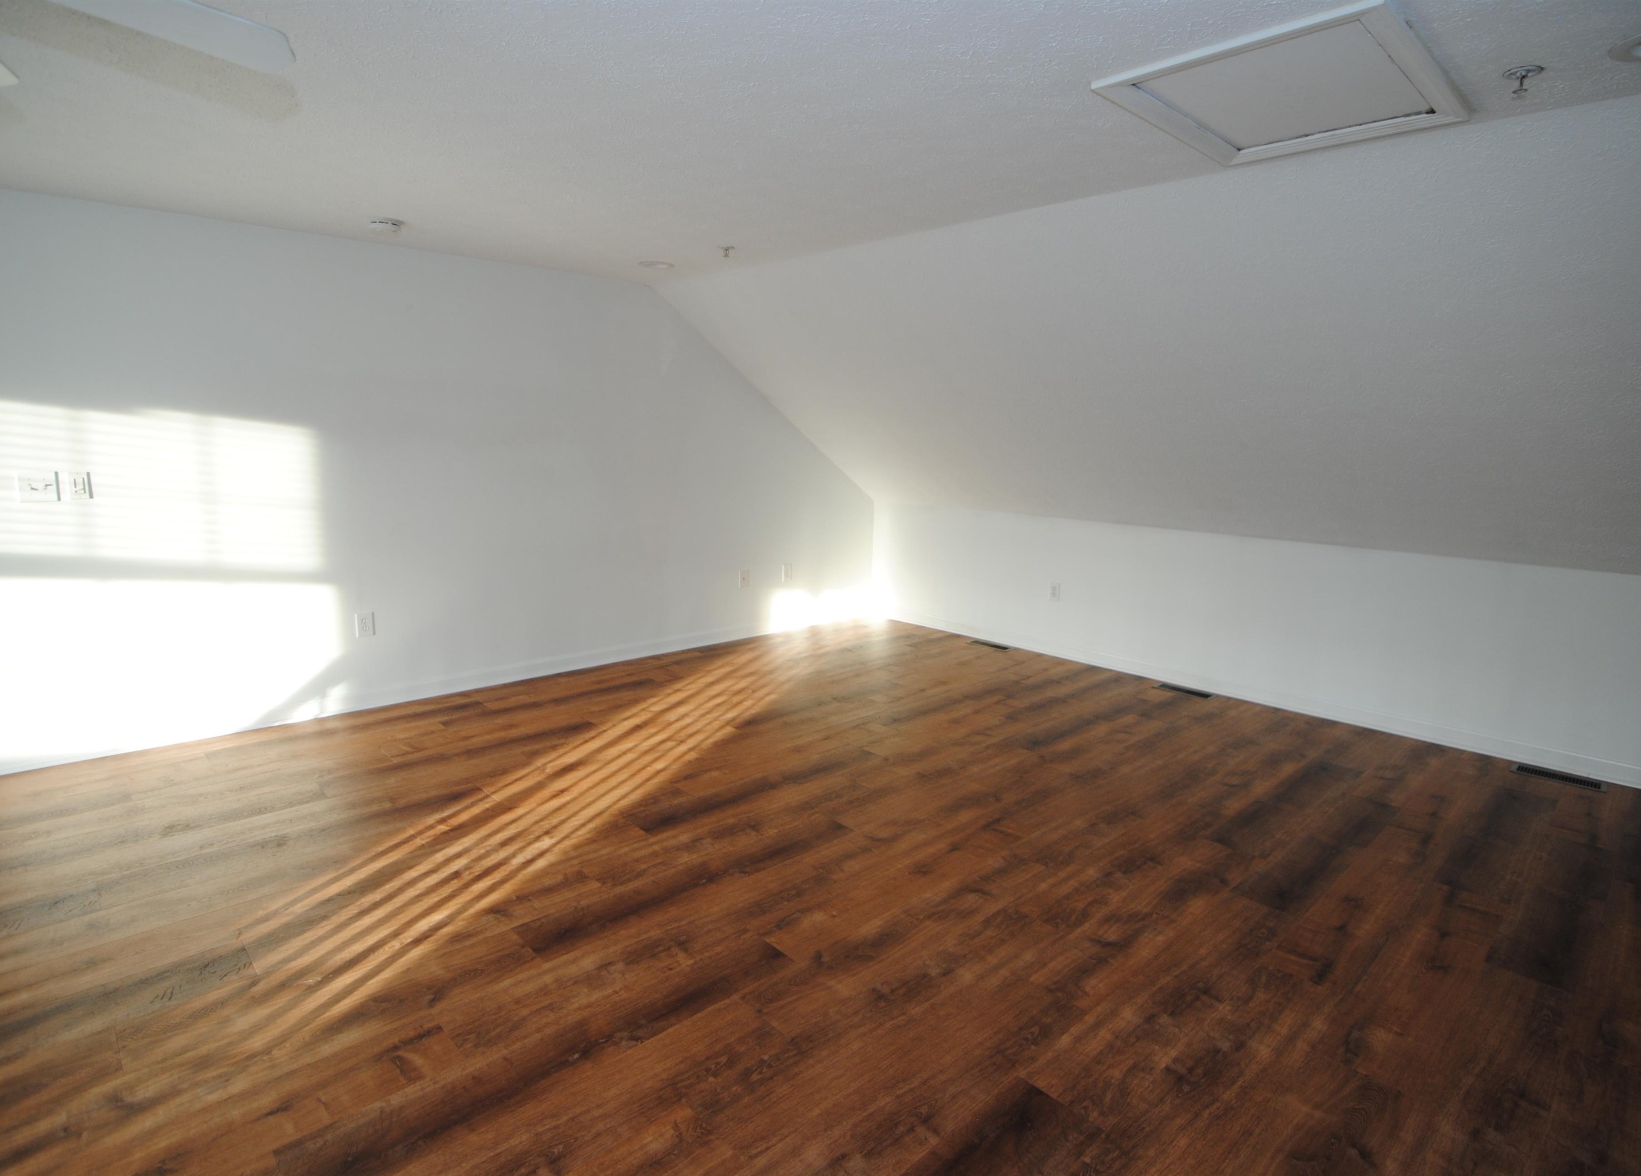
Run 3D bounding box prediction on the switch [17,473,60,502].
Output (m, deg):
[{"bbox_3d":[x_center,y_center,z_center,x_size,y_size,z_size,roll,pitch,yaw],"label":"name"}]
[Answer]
[{"bbox_3d":[-3.253,-0.419,3.250,0.123,0.122,0.020,-8,13,-43],"label":"switch"}]

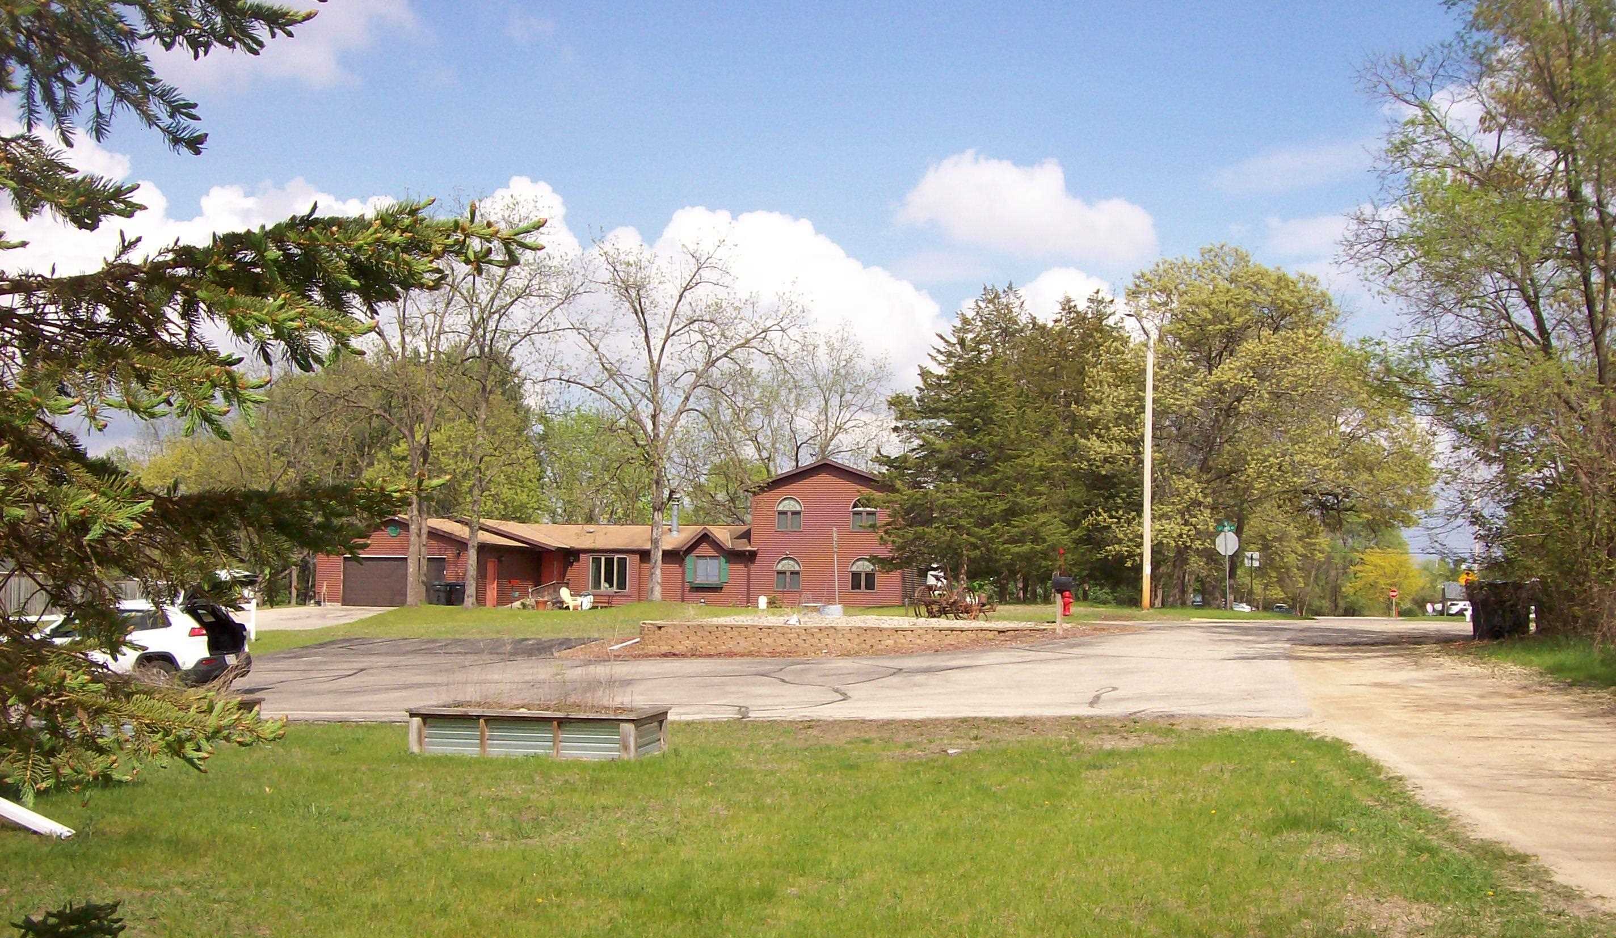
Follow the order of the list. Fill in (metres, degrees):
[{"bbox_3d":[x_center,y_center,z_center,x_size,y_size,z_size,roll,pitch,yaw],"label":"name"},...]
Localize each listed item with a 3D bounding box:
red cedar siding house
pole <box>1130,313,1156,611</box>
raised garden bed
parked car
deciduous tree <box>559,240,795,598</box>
[{"bbox_3d":[-8.005,3.235,79.385,26.300,6.800,13.500,0,-4,13],"label":"red cedar siding house"},{"bbox_3d":[10.814,-0.244,54.302,1.200,9.600,0.350,4,-5,-37],"label":"pole"},{"bbox_3d":[-2.302,2.281,14.645,2.000,0.360,1.200,0,-4,10],"label":"raised garden bed"},{"bbox_3d":[-12.750,3.280,31.300,4.620,1.690,1.860,0,-4,14],"label":"parked car"},{"bbox_3d":[-4.986,-1.806,65.438,9.100,13.900,9.000,1,-4,0],"label":"deciduous tree"}]

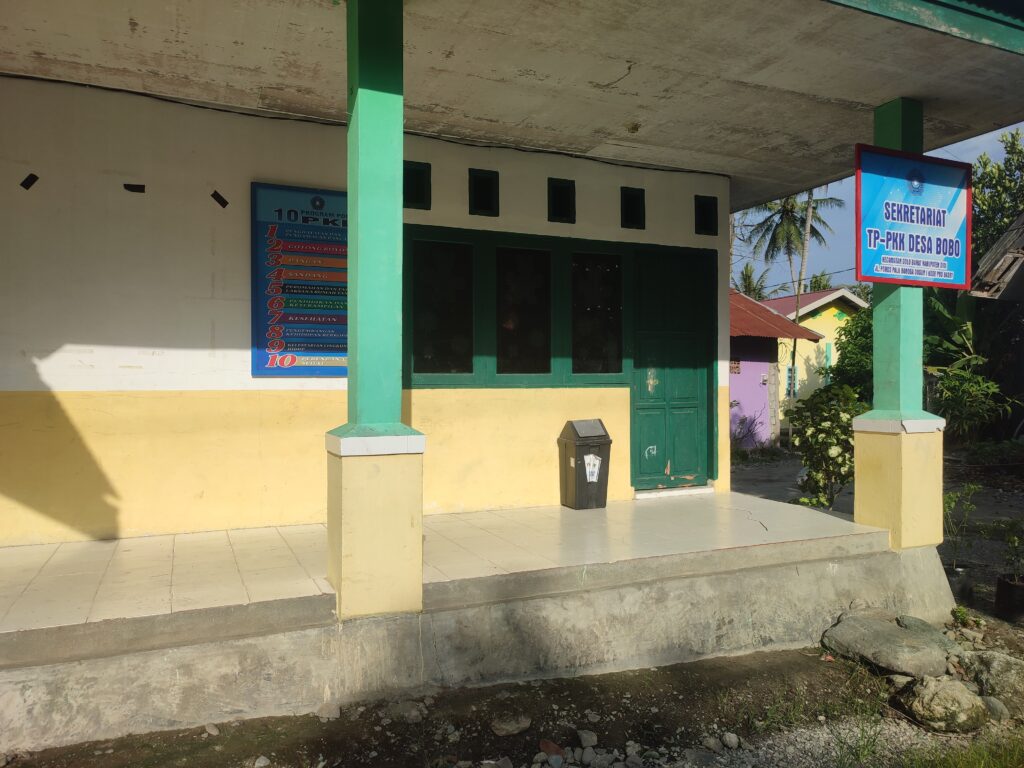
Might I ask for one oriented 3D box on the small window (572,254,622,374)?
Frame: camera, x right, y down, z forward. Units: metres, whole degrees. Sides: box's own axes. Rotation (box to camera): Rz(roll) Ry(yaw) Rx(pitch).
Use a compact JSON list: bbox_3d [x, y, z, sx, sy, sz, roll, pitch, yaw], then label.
[{"bbox_3d":[0.700,-0.557,5.998,0.466,0.968,0.060,0,0,-24],"label":"small window"}]

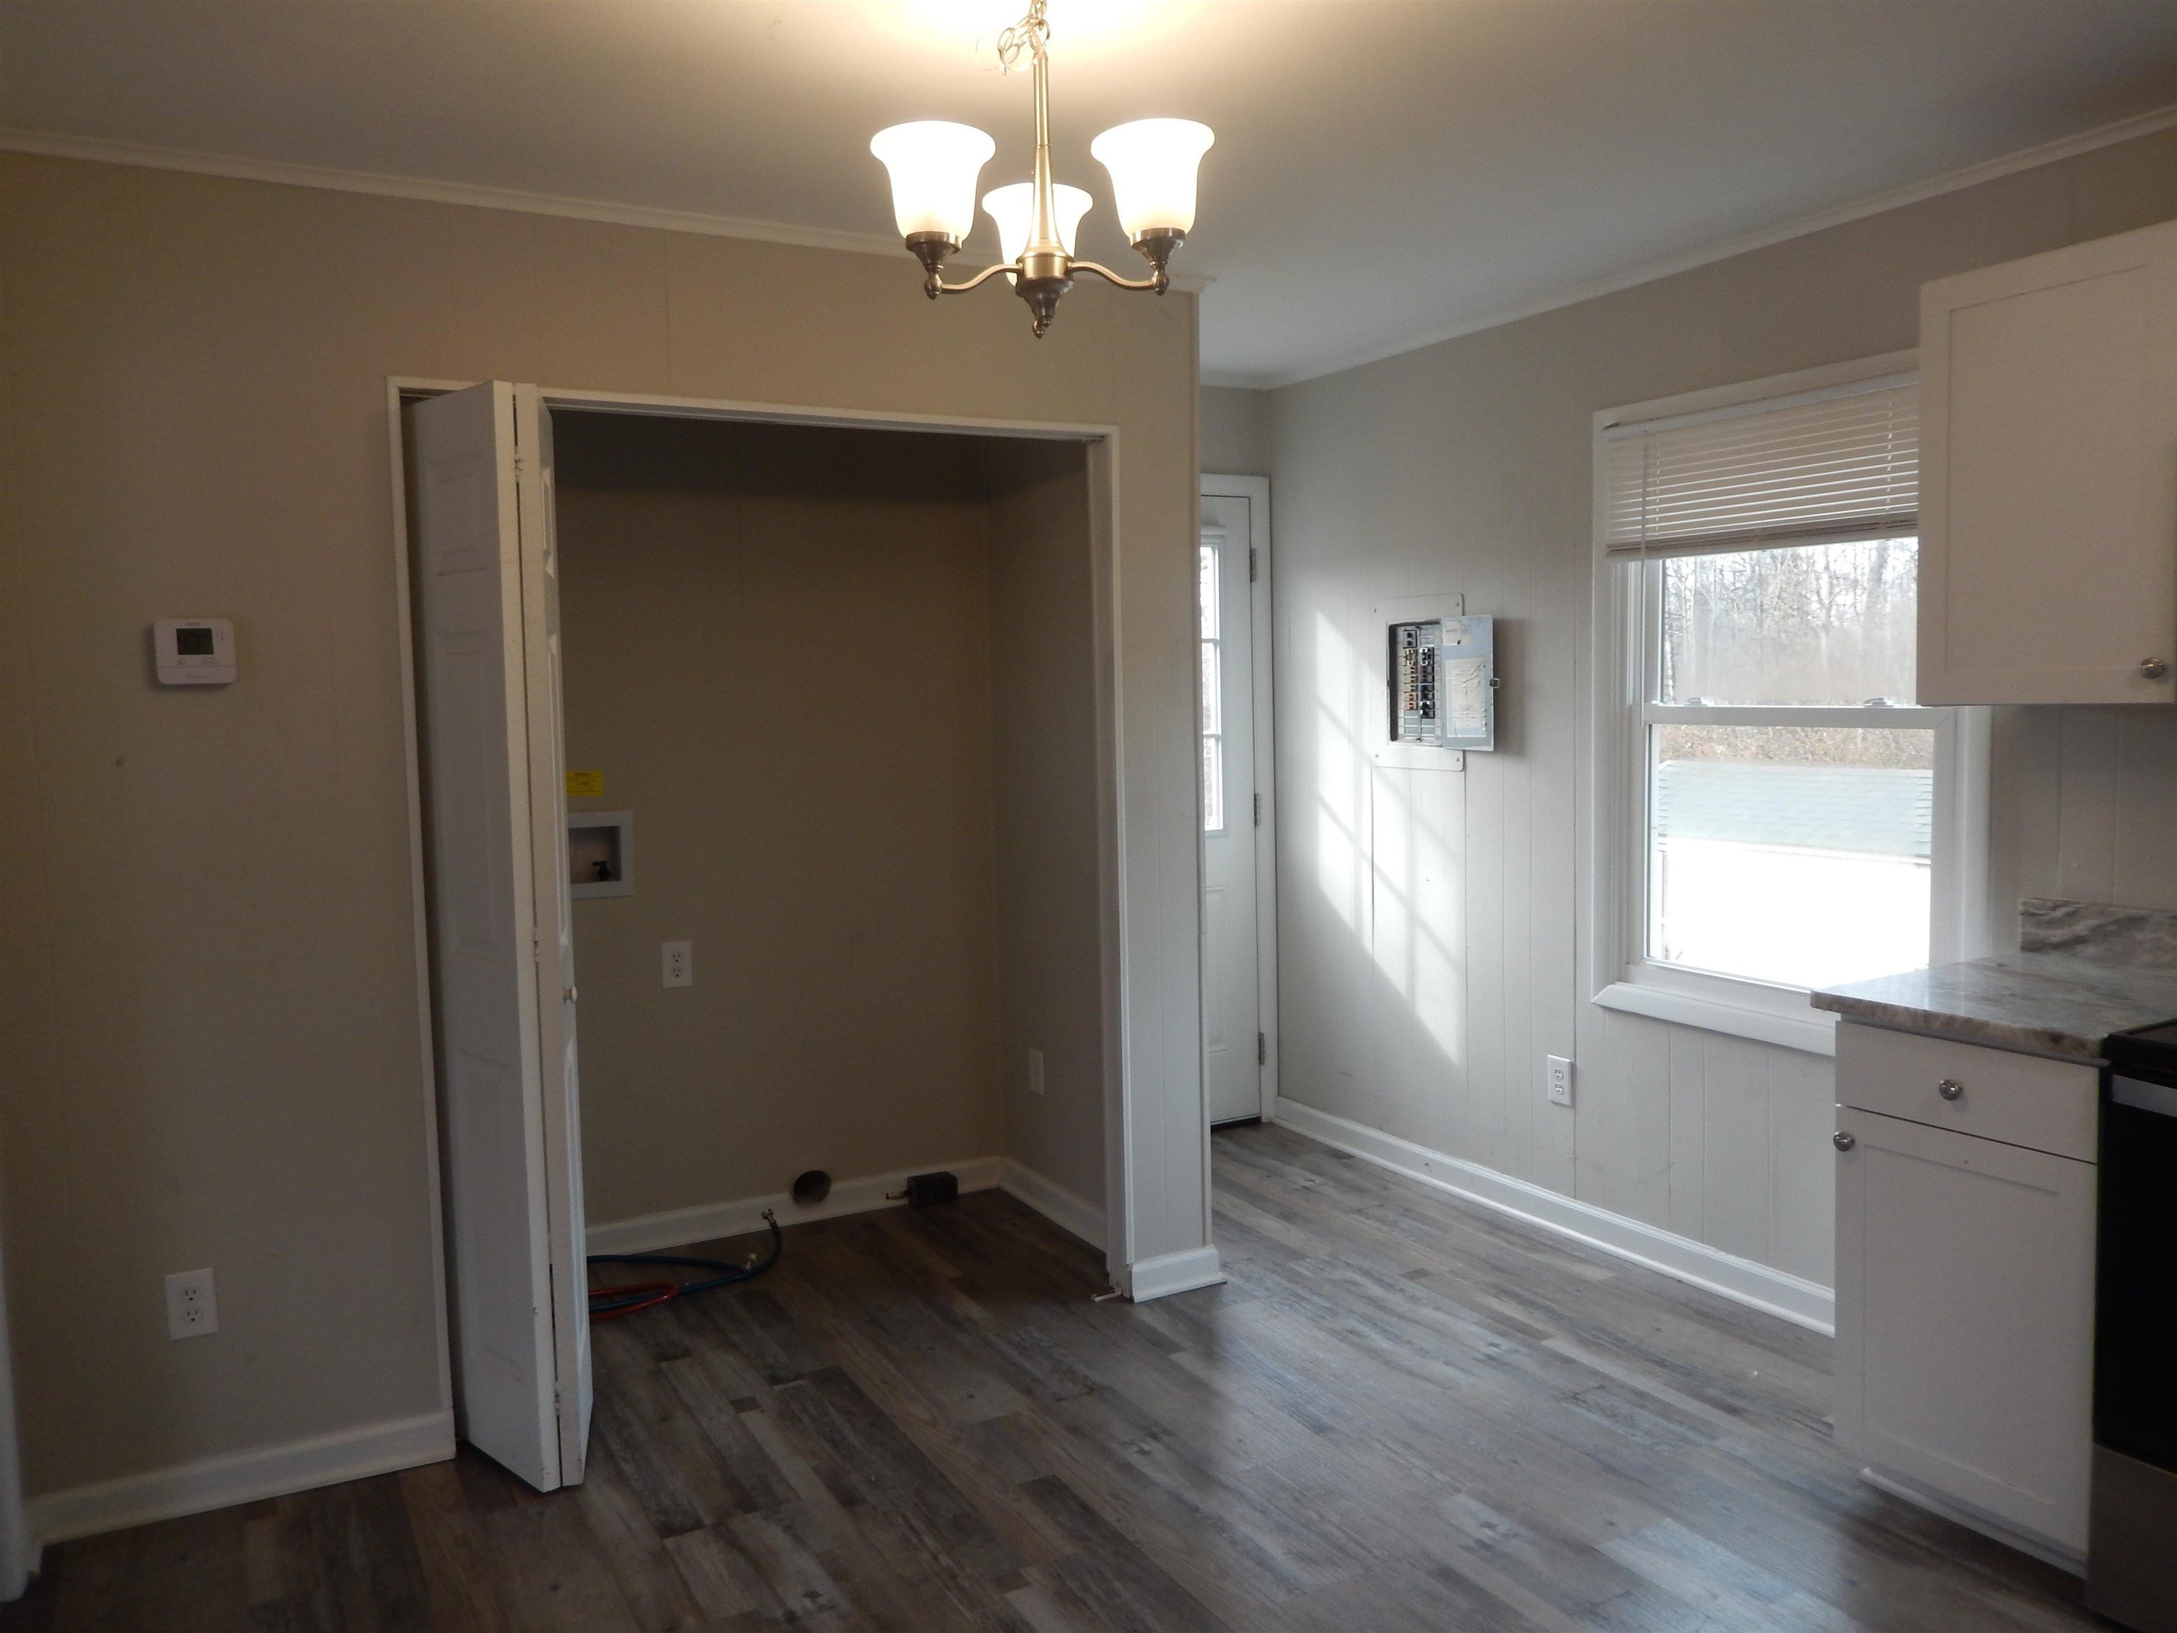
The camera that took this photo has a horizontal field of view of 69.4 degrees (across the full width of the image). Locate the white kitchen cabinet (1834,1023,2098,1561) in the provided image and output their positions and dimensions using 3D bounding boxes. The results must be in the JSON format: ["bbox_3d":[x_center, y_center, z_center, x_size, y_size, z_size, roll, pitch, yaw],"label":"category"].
[{"bbox_3d":[1.707,0.786,2.768,0.629,0.866,0.449,-4,5,-30],"label":"white kitchen cabinet"}]

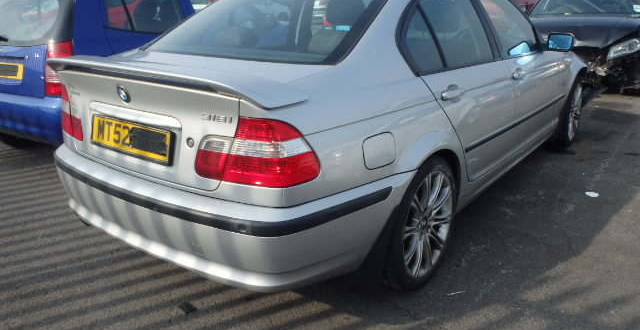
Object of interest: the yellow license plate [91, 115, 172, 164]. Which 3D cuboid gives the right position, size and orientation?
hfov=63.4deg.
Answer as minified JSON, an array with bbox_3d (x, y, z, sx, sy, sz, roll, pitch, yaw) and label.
[{"bbox_3d":[-0.747,-0.106,2.019,0.520,0.113,0.020,13,13,36],"label":"yellow license plate"}]

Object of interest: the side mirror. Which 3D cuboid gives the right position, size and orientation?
[{"bbox_3d":[1.631,-0.828,3.486,0.190,0.125,0.120,13,23,36],"label":"side mirror"}]

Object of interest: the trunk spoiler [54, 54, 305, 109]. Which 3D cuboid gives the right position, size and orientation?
[{"bbox_3d":[-0.697,-0.356,2.010,1.430,0.110,0.310,13,23,36],"label":"trunk spoiler"}]

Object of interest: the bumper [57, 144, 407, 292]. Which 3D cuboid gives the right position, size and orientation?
[{"bbox_3d":[-0.530,0.109,2.373,1.720,0.400,0.870,13,23,36],"label":"bumper"}]

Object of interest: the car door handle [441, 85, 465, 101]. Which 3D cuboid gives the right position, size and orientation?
[{"bbox_3d":[0.586,-0.317,2.271,0.045,0.050,0.210,13,23,36],"label":"car door handle"}]

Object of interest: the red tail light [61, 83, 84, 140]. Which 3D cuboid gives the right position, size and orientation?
[{"bbox_3d":[-1.133,-0.267,2.451,0.400,0.225,0.235,13,23,36],"label":"red tail light"}]

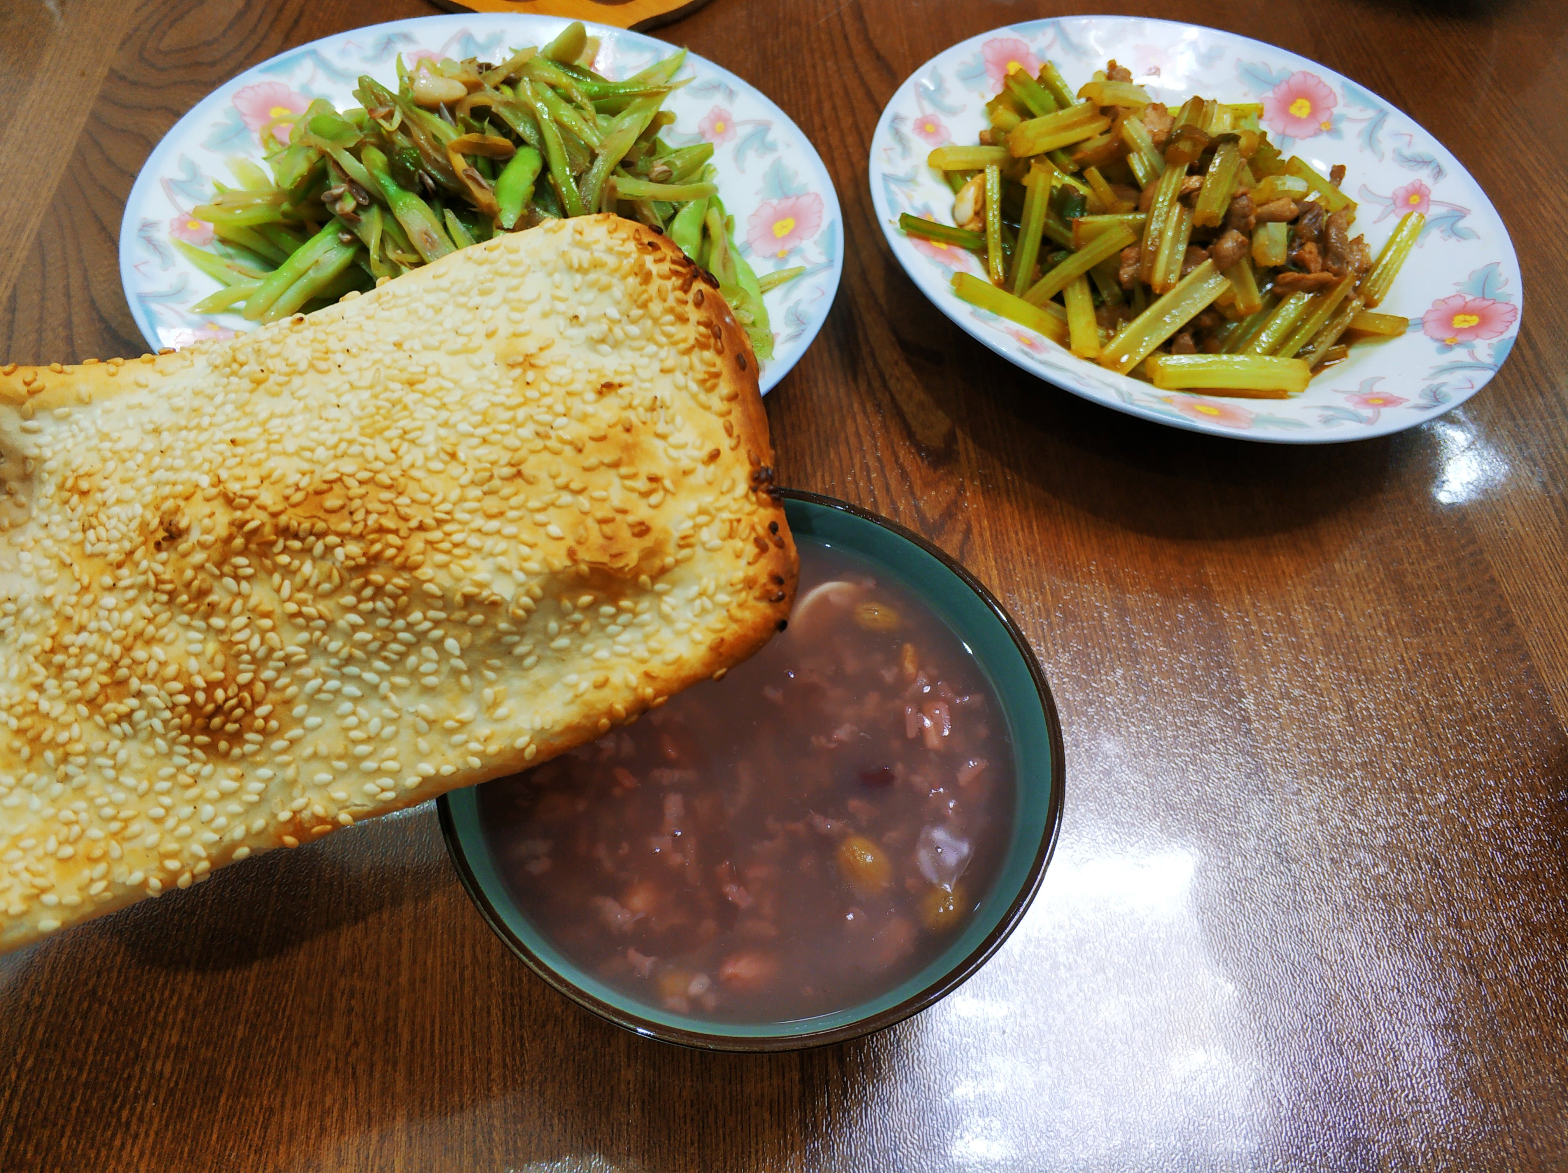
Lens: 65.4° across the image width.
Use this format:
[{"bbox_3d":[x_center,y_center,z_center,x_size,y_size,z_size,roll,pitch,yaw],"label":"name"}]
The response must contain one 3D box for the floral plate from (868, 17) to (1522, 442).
[{"bbox_3d":[0.135,-0.120,0.422,0.217,0.035,0.217,0,56,-7],"label":"floral plate"}]

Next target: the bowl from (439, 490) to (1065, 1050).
[{"bbox_3d":[-0.009,0.046,0.273,0.125,0.064,0.125,0,56,-7],"label":"bowl"}]

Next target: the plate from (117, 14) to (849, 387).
[{"bbox_3d":[-0.089,-0.106,0.390,0.214,0.035,0.214,0,56,-7],"label":"plate"}]

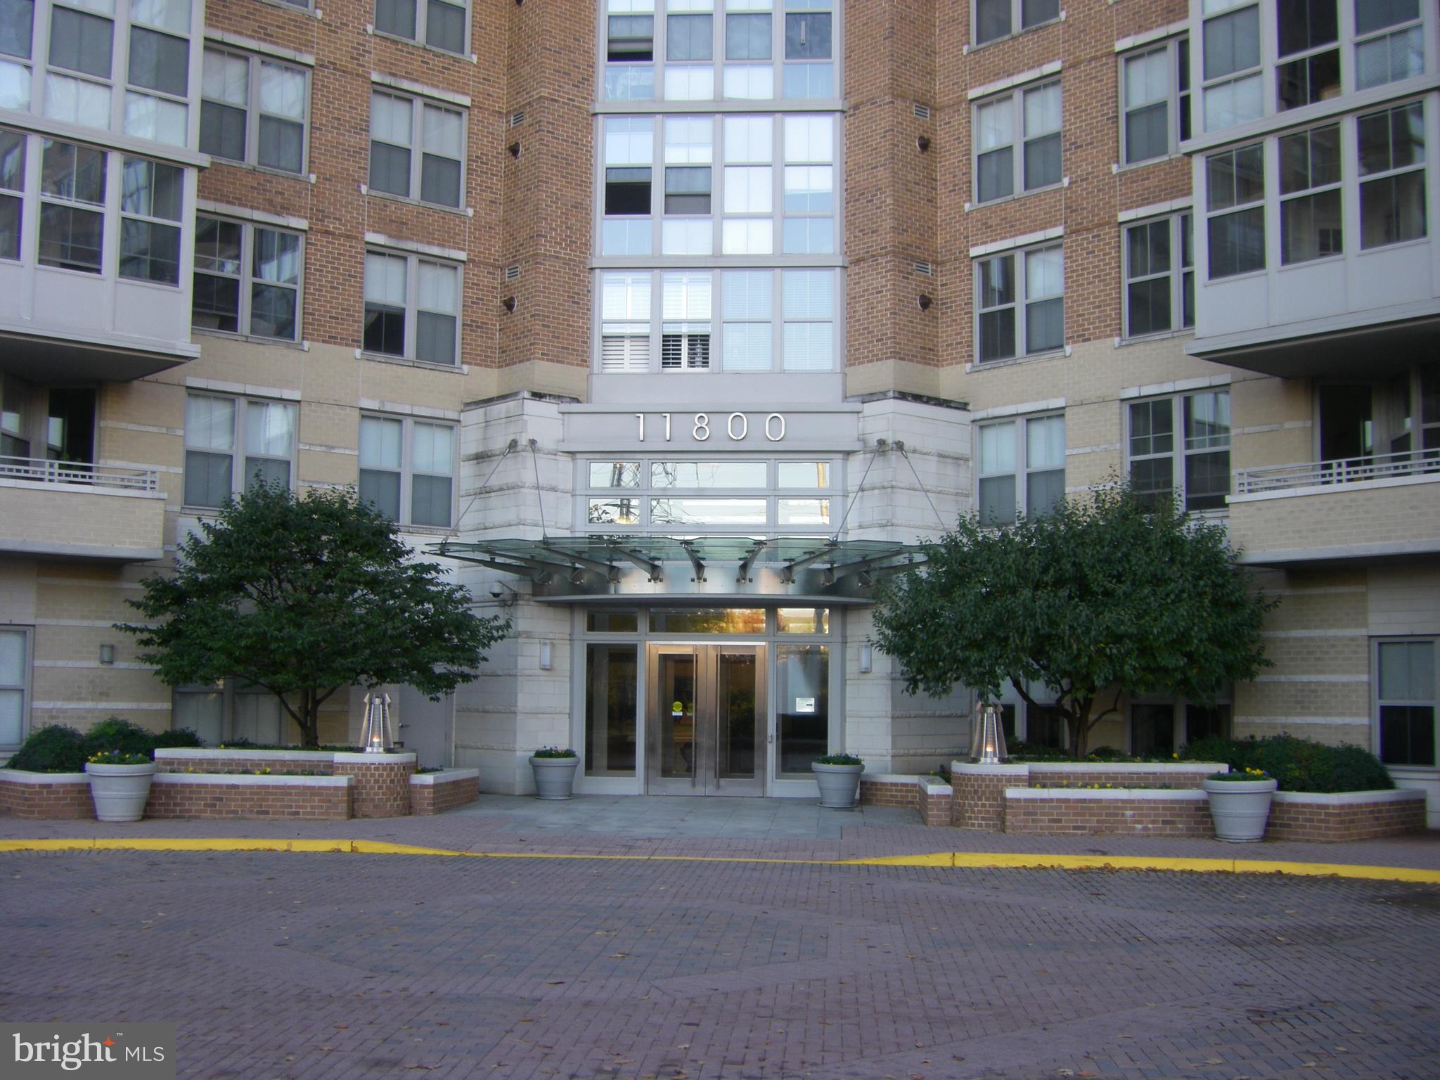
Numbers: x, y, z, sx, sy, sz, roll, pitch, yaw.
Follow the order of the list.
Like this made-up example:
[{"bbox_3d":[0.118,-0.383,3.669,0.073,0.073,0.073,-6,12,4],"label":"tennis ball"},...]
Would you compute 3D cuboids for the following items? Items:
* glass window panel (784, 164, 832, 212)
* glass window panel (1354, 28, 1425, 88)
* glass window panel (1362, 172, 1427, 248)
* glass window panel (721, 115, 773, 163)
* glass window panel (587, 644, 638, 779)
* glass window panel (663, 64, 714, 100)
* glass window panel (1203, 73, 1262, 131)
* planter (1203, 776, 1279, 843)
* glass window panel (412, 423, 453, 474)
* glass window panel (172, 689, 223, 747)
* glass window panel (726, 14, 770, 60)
[{"bbox_3d":[1.481,-5.991,29.676,0.840,0.860,0.050,0,-5,4],"label":"glass window panel"},{"bbox_3d":[8.172,-5.873,21.311,0.050,0.610,0.890,5,-7,-41],"label":"glass window panel"},{"bbox_3d":[8.321,-4.069,21.562,0.060,0.820,0.837,5,-7,-41],"label":"glass window panel"},{"bbox_3d":[0.472,-6.874,29.942,0.849,0.831,0.060,0,-5,4],"label":"glass window panel"},{"bbox_3d":[-1.759,2.749,28.309,0.844,2.159,0.060,0,-5,4],"label":"glass window panel"},{"bbox_3d":[-0.520,-7.815,29.870,0.840,0.611,0.060,0,-5,4],"label":"glass window panel"},{"bbox_3d":[6.870,-5.861,23.419,0.060,0.591,0.901,5,-7,-41],"label":"glass window panel"},{"bbox_3d":[6.106,3.171,20.569,0.830,0.720,0.830,0,-5,4],"label":"planter"},{"bbox_3d":[-4.908,-1.563,29.851,0.779,0.813,0.060,5,-7,-41],"label":"glass window panel"},{"bbox_3d":[-7.760,2.673,25.990,0.766,0.791,0.060,5,-7,-40],"label":"glass window panel"},{"bbox_3d":[0.495,-8.770,30.468,0.776,0.851,0.060,0,-5,4],"label":"glass window panel"}]

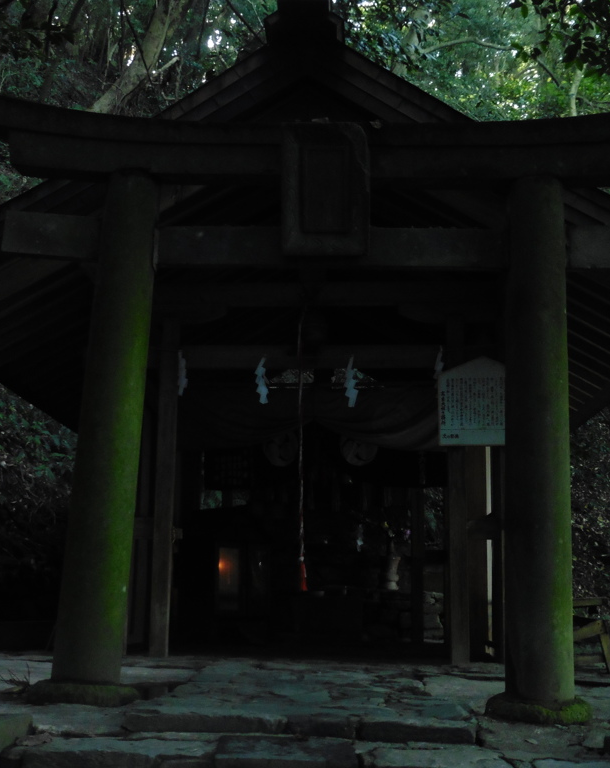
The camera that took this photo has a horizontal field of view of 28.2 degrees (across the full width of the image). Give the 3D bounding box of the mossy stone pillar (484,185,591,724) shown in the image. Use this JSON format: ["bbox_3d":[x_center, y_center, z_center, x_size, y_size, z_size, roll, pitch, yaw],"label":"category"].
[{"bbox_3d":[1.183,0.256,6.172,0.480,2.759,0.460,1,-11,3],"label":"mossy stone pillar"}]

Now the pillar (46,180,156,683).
[{"bbox_3d":[-1.010,0.180,6.311,0.335,2.696,0.335,3,-10,4],"label":"pillar"}]

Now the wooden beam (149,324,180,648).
[{"bbox_3d":[-0.950,0.699,8.316,0.115,2.293,0.115,0,-11,3],"label":"wooden beam"}]

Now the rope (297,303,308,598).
[{"bbox_3d":[-0.014,0.420,8.162,0.060,1.939,0.055,0,-11,3],"label":"rope"}]

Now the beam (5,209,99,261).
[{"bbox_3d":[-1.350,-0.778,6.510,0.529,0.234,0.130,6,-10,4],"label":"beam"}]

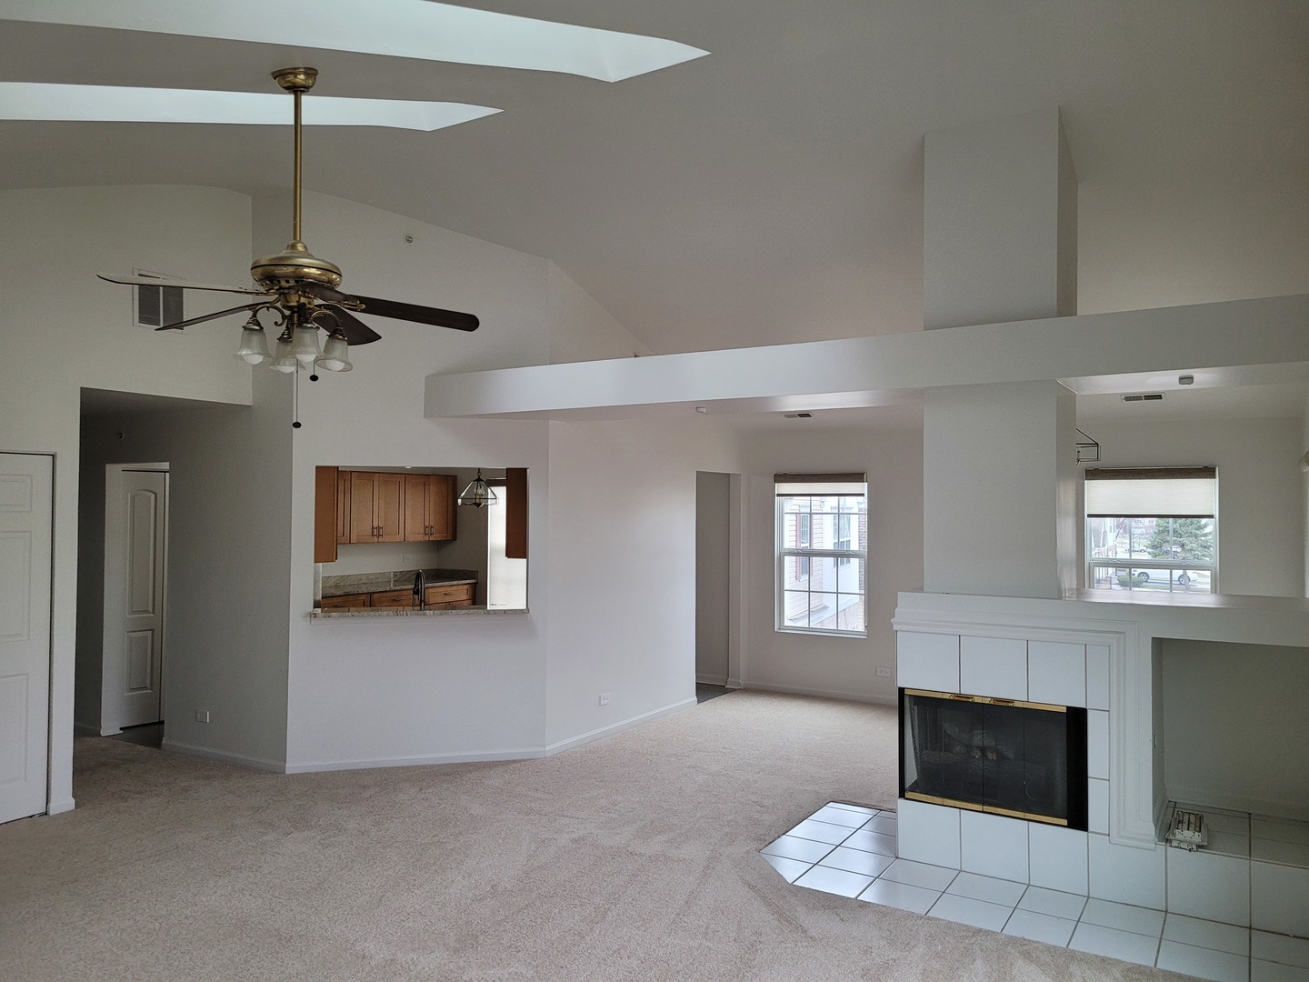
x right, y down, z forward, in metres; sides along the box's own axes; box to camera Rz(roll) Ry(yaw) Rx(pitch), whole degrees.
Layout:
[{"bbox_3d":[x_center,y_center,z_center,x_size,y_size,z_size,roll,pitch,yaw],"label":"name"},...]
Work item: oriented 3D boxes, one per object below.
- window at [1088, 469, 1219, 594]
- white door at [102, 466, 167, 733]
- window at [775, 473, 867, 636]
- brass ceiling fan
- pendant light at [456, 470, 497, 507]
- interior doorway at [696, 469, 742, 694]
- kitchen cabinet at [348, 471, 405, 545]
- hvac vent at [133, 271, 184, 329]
[{"bbox_3d":[3.908,0.574,7.752,0.920,1.515,0.100,0,-1,31],"label":"window"},{"bbox_3d":[-3.795,0.818,7.265,0.765,2.050,0.130,0,-1,31],"label":"white door"},{"bbox_3d":[1.553,0.588,9.181,0.920,1.515,0.100,0,-1,31],"label":"window"},{"bbox_3d":[-1.331,-1.003,3.636,1.290,1.132,1.290,0,-1,31],"label":"brass ceiling fan"},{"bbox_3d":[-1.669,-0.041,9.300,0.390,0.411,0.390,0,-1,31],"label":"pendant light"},{"bbox_3d":[0.555,0.871,9.259,0.130,2.080,0.905,0,-1,31],"label":"interior doorway"},{"bbox_3d":[-3.094,0.184,10.579,0.330,0.745,0.775,0,-1,31],"label":"kitchen cabinet"},{"bbox_3d":[-3.034,-1.144,6.049,0.040,0.325,0.345,0,-1,31],"label":"hvac vent"}]

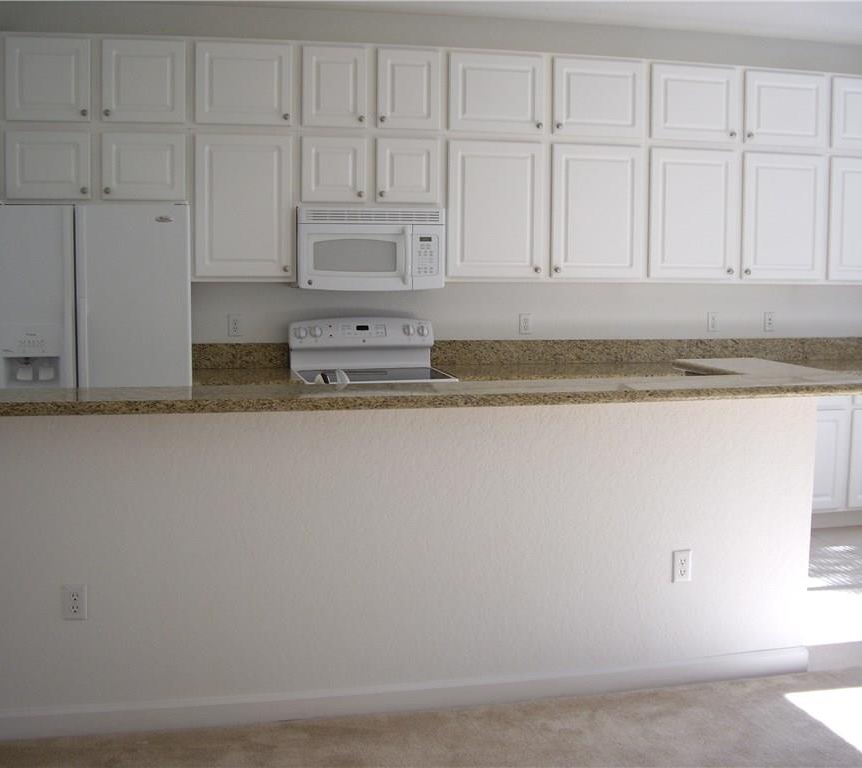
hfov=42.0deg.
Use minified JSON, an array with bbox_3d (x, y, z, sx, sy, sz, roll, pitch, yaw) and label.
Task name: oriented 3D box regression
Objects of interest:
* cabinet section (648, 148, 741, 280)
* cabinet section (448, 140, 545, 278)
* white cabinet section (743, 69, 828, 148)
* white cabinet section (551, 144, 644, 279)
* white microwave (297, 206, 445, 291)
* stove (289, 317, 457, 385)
[{"bbox_3d":[1.402,-0.937,6.262,0.563,0.717,0.310,-1,5,-13],"label":"cabinet section"},{"bbox_3d":[0.306,-0.922,6.003,0.533,0.715,0.310,-1,5,-13],"label":"cabinet section"},{"bbox_3d":[1.930,-1.543,6.379,0.533,0.429,0.320,-1,6,-13],"label":"white cabinet section"},{"bbox_3d":[0.852,-0.932,6.132,0.524,0.711,0.310,-1,5,-13],"label":"white cabinet section"},{"bbox_3d":[-0.337,-0.702,5.883,0.758,0.422,0.395,-1,6,-13],"label":"white microwave"},{"bbox_3d":[-0.308,0.259,5.808,0.760,1.190,0.710,-1,6,-13],"label":"stove"}]

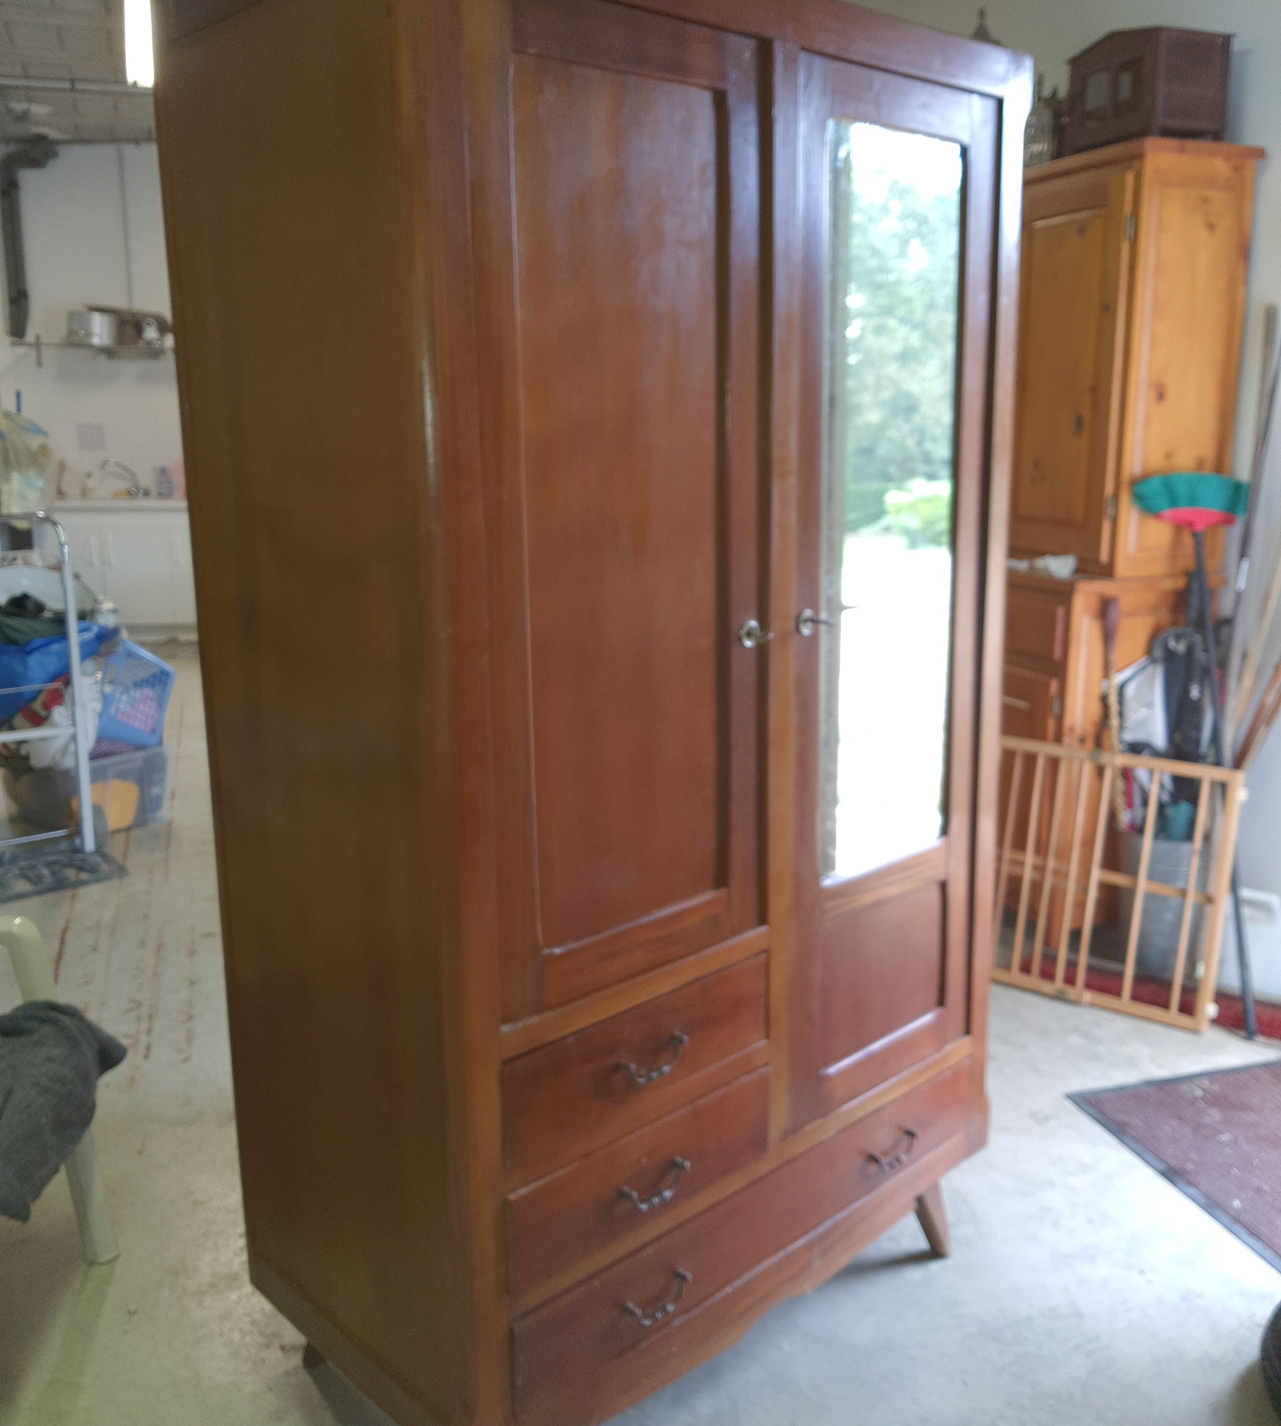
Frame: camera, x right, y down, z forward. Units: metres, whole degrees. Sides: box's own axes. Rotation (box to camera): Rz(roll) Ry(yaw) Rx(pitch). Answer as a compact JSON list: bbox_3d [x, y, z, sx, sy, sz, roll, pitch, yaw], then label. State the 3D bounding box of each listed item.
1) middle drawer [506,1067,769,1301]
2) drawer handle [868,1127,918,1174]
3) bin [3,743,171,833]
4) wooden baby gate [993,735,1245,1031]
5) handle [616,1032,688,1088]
[{"bbox_3d":[-0.132,0.568,1.827,0.462,0.138,0.440,-13,18,-41],"label":"middle drawer"},{"bbox_3d":[0.403,0.698,2.046,0.094,0.031,0.026,-13,18,-41],"label":"drawer handle"},{"bbox_3d":[-2.076,0.266,4.646,0.533,0.280,0.400,-12,17,-39],"label":"bin"},{"bbox_3d":[1.018,0.390,3.223,0.840,0.625,0.045,9,10,35],"label":"wooden baby gate"},{"bbox_3d":[0.015,0.436,1.620,0.100,0.030,0.026,-13,18,-41],"label":"handle"}]

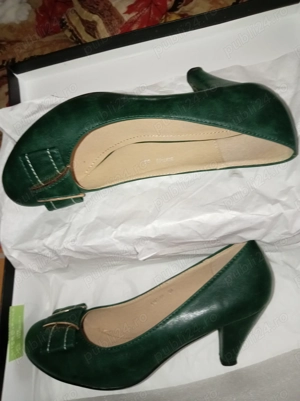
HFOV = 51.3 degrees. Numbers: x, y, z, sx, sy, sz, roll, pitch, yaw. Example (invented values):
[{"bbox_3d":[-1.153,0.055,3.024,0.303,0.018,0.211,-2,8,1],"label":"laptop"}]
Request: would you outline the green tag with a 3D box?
[{"bbox_3d":[-0.125,0.124,0.295,0.002,0.024,0.048,-7,75,7],"label":"green tag"}]

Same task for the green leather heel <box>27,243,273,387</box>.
[{"bbox_3d":[-0.006,0.098,0.292,0.236,0.080,0.121,-2,95,5],"label":"green leather heel"}]

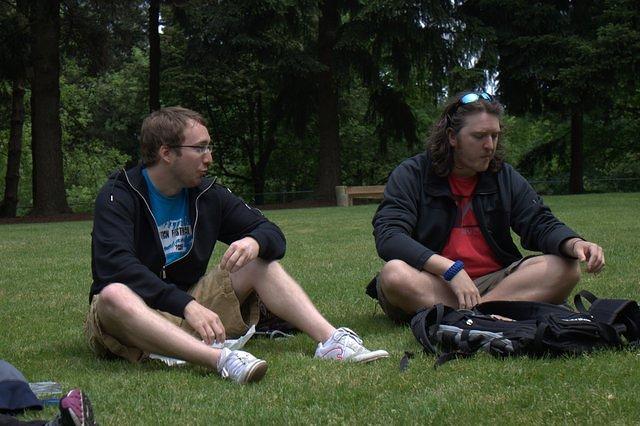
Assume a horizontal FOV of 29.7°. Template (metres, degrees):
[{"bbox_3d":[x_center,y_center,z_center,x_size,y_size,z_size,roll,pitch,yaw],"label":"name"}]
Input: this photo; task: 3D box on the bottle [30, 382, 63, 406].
[{"bbox_3d":[-0.810,0.505,3.400,0.210,0.070,0.070,0,3,0],"label":"bottle"}]

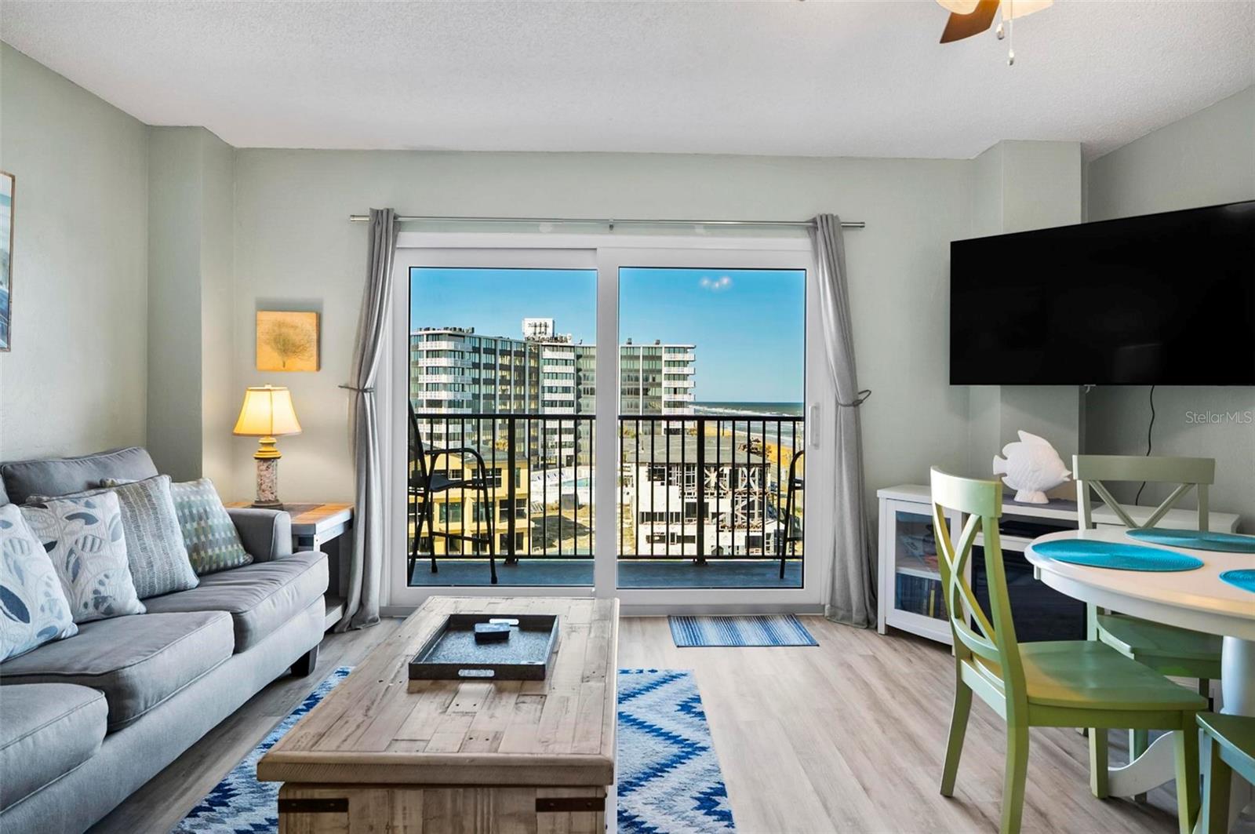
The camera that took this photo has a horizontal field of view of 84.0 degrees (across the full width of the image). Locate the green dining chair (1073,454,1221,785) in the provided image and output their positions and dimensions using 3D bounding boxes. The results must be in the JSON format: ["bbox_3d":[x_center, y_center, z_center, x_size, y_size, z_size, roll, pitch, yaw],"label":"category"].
[{"bbox_3d":[1.736,0.631,2.200,0.465,0.972,0.540,1,1,13],"label":"green dining chair"}]

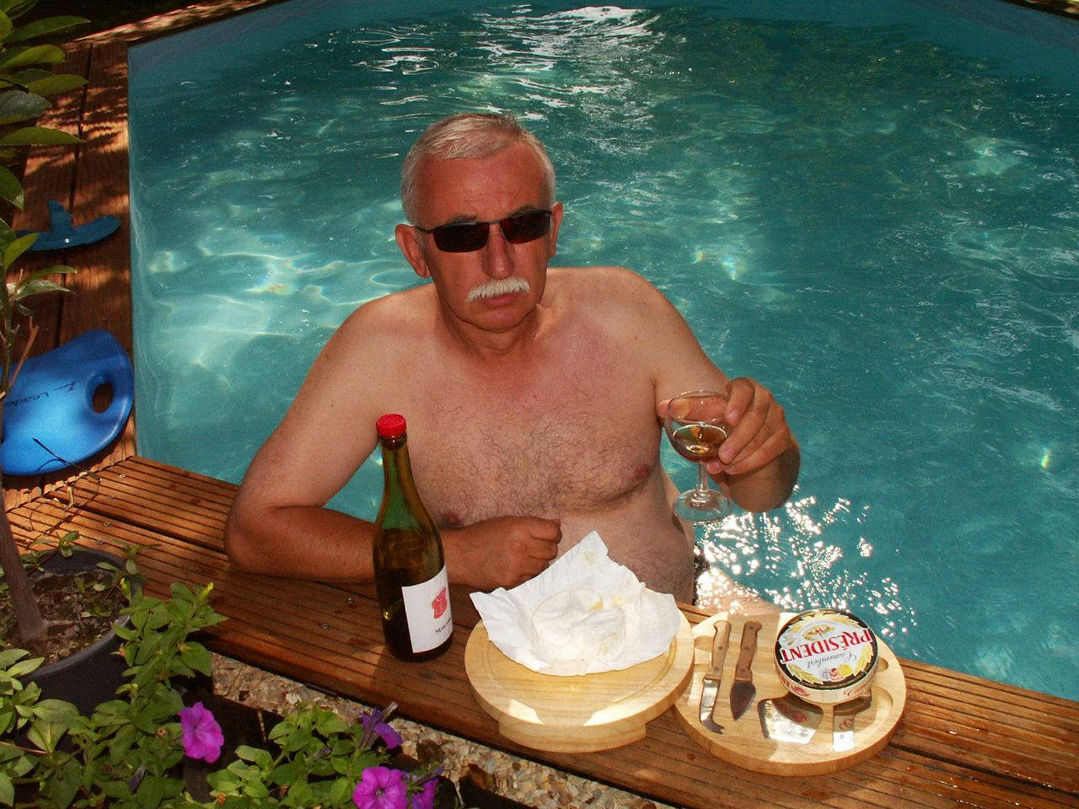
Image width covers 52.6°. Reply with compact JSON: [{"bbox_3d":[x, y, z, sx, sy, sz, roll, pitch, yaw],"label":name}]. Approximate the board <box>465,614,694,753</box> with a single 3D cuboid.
[{"bbox_3d":[0.044,0.278,1.206,0.251,0.035,0.251,-5,29,0],"label":"board"}]

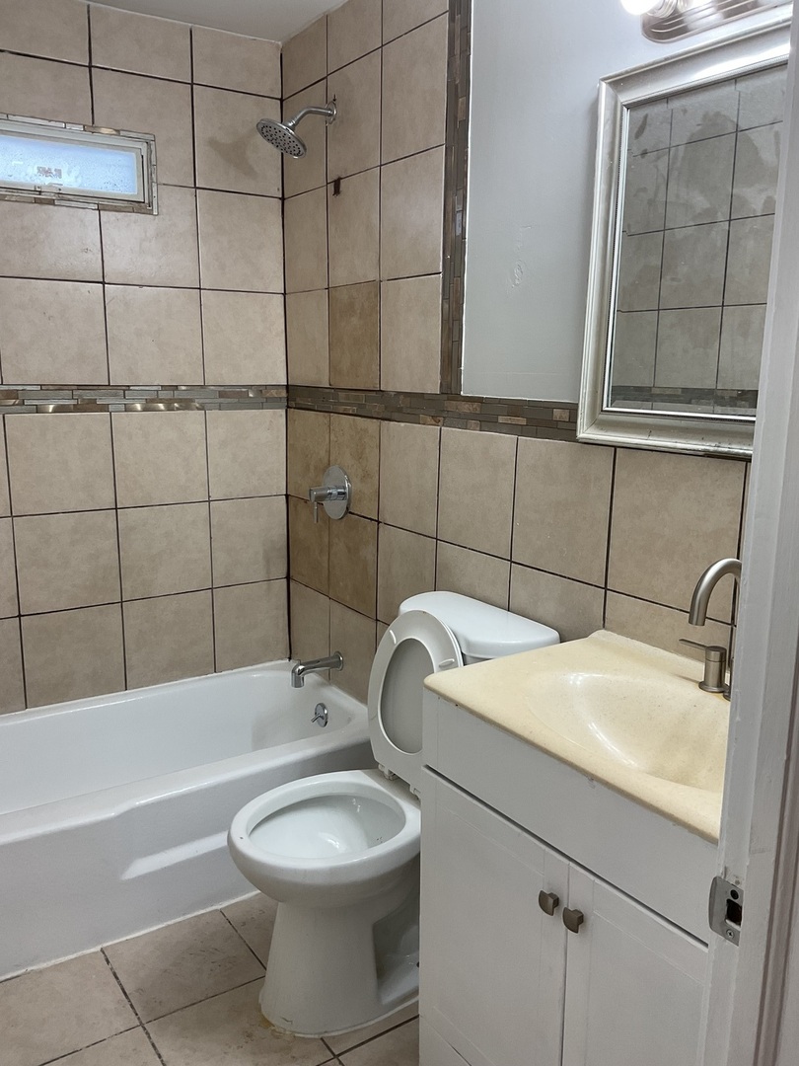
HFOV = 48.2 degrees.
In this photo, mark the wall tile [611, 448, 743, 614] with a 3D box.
[{"bbox_3d":[0.535,-0.003,1.754,0.010,0.300,0.314,-7,13,-32],"label":"wall tile"}]

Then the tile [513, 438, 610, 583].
[{"bbox_3d":[0.363,-0.054,1.996,0.010,0.298,0.306,-7,13,-32],"label":"tile"}]

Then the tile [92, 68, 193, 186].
[{"bbox_3d":[-0.763,-1.217,2.698,0.303,0.298,0.010,-7,13,-32],"label":"tile"}]

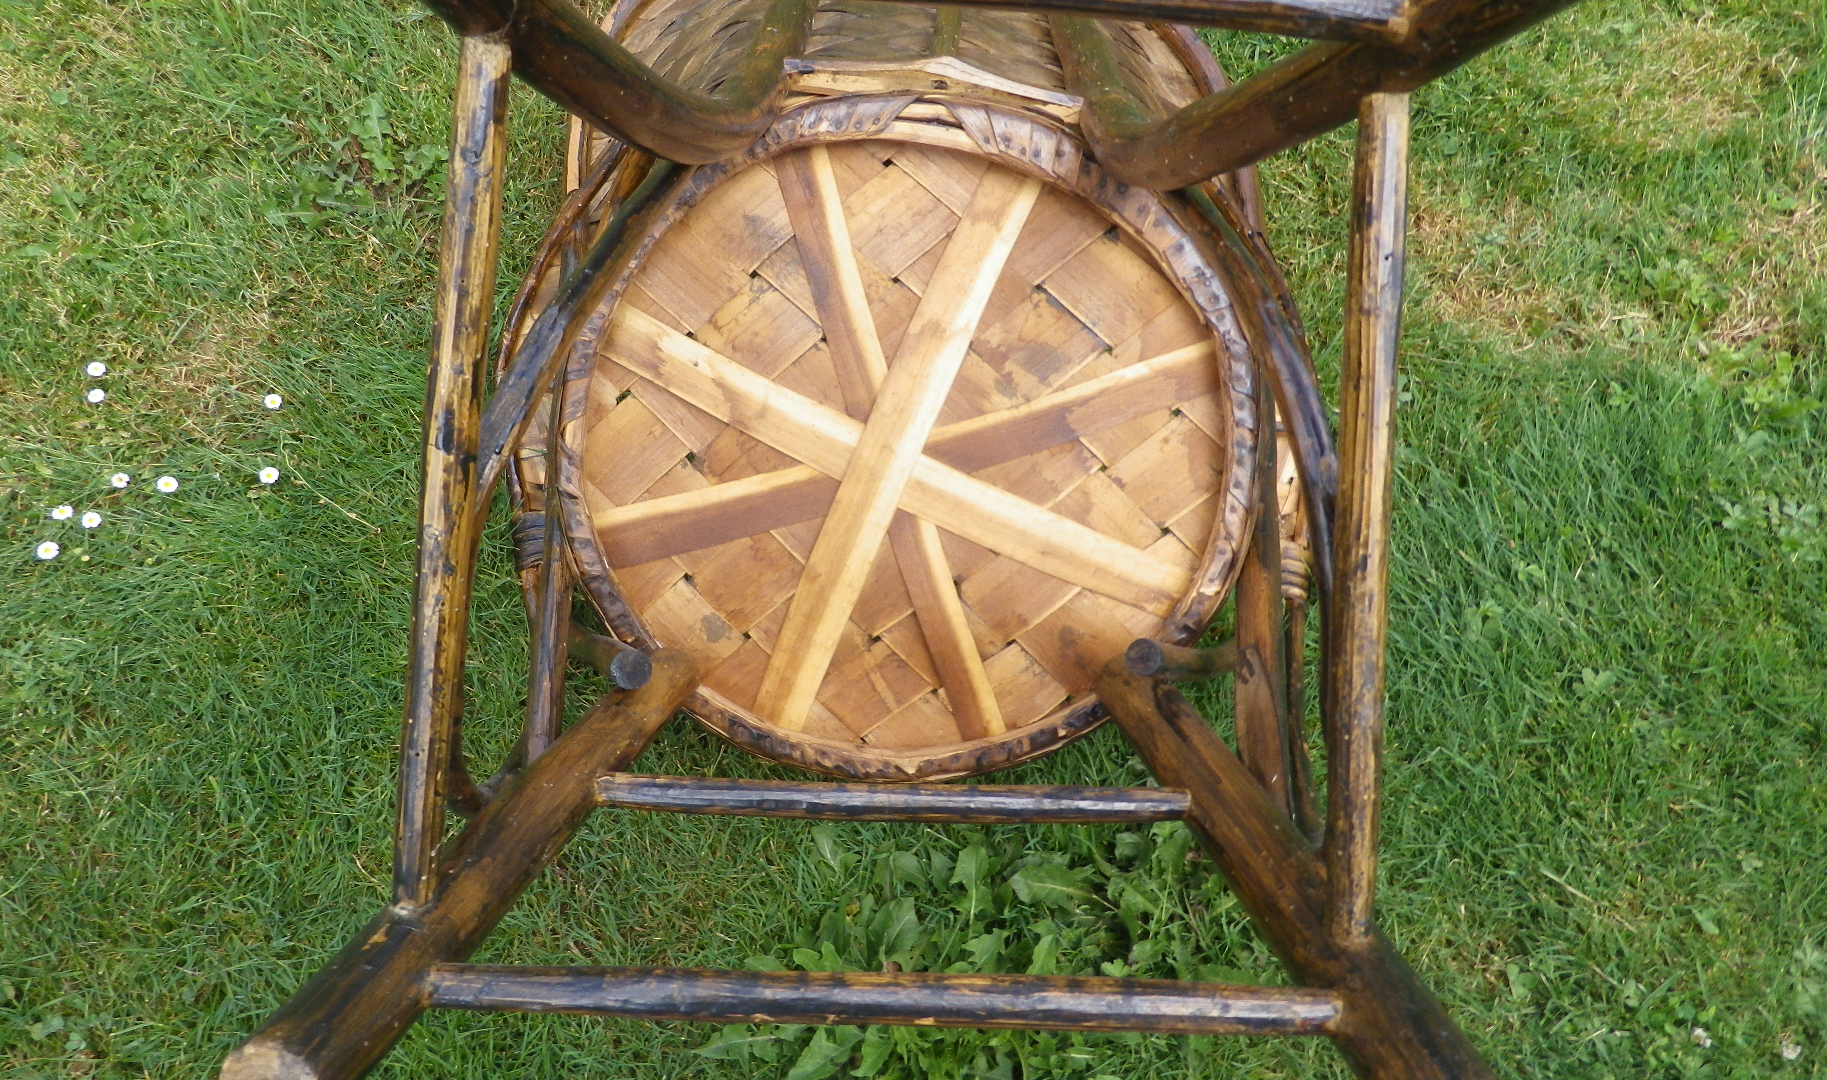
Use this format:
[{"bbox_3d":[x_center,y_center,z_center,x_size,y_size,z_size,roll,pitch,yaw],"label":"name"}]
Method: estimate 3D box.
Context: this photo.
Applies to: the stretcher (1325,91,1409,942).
[{"bbox_3d":[0.197,-0.010,0.575,0.023,0.023,0.369,2,90,1],"label":"stretcher"}]

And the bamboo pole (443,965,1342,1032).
[{"bbox_3d":[-0.012,0.195,0.560,0.387,0.023,0.023,1,66,0],"label":"bamboo pole"}]

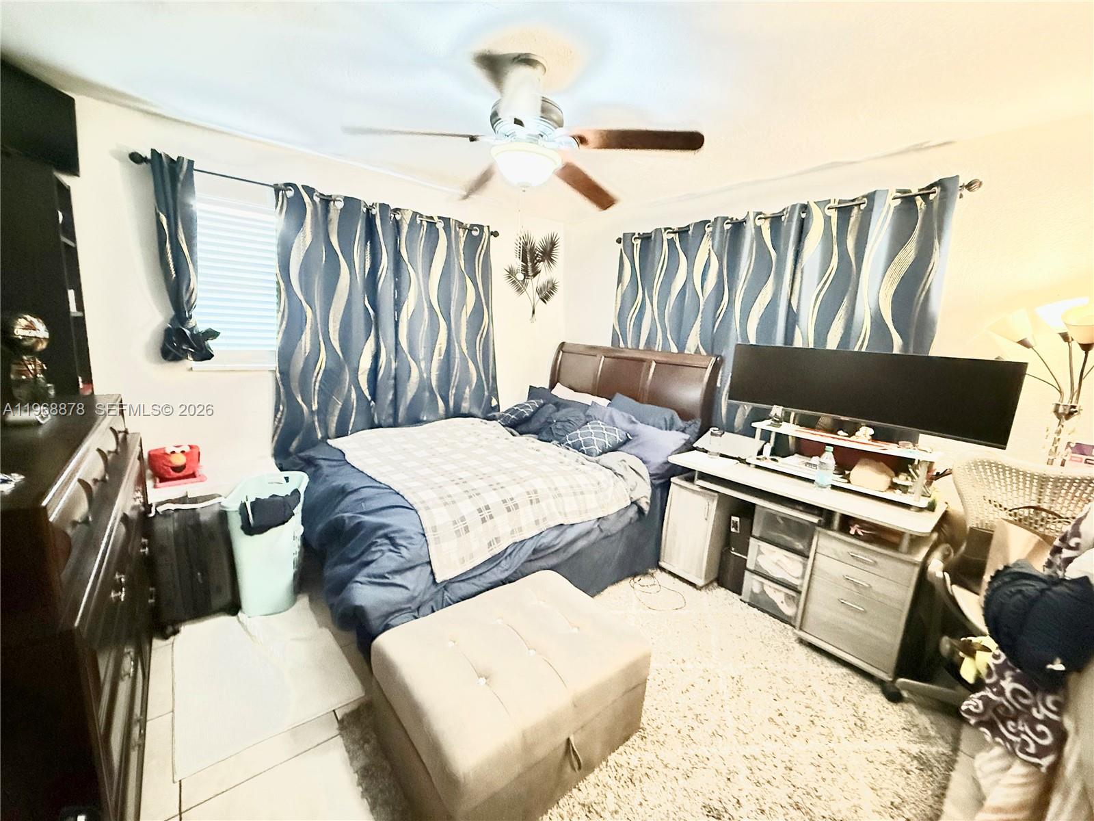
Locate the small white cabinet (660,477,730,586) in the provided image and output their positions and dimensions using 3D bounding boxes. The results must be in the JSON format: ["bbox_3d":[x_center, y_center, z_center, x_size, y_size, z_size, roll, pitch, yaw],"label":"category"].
[{"bbox_3d":[1.030,0.743,2.892,0.430,0.589,0.314,-4,12,-41],"label":"small white cabinet"}]

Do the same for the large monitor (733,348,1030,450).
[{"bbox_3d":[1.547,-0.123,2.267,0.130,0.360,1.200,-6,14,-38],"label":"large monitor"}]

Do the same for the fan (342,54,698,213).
[{"bbox_3d":[-0.070,-1.108,1.759,1.270,0.480,1.270,-3,12,-38],"label":"fan"}]

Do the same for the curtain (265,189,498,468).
[{"bbox_3d":[-1.020,-0.558,3.124,1.583,1.617,0.120,-7,15,-41],"label":"curtain"}]

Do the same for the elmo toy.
[{"bbox_3d":[-1.936,0.290,2.318,0.210,0.200,0.150,-3,12,-38],"label":"elmo toy"}]

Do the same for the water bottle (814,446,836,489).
[{"bbox_3d":[1.468,0.294,2.314,0.070,0.215,0.070,-7,15,-41],"label":"water bottle"}]

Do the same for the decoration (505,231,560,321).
[{"bbox_3d":[-0.122,-1.196,3.943,0.580,0.770,0.040,-3,12,-38],"label":"decoration"}]

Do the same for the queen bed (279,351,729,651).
[{"bbox_3d":[-0.261,0.235,2.908,2.240,1.350,1.610,-3,12,-38],"label":"queen bed"}]

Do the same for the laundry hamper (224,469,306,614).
[{"bbox_3d":[-1.388,0.660,2.231,0.340,0.580,0.470,0,10,-21],"label":"laundry hamper"}]

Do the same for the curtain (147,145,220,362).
[{"bbox_3d":[-1.978,-0.812,2.422,0.260,1.080,0.170,-3,12,-38],"label":"curtain"}]

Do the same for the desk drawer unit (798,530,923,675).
[{"bbox_3d":[1.585,0.865,2.203,0.450,0.573,0.402,-7,15,-41],"label":"desk drawer unit"}]

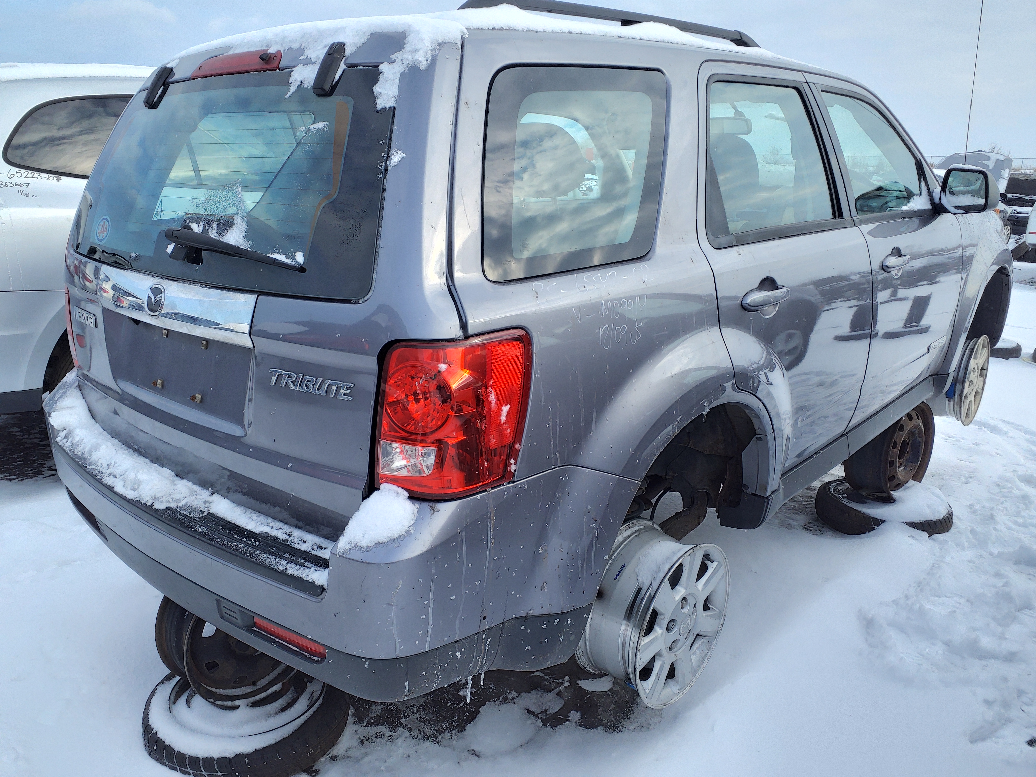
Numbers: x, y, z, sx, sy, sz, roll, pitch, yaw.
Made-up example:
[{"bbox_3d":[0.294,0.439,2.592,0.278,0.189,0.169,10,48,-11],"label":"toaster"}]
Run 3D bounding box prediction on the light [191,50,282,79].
[{"bbox_3d":[-0.637,-0.726,1.756,0.380,0.045,0.050,13,10,40],"label":"light"}]

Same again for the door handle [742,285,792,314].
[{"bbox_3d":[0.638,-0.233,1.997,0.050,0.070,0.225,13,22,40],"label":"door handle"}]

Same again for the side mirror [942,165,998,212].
[{"bbox_3d":[1.732,-0.761,2.975,0.200,0.160,0.130,13,22,40],"label":"side mirror"}]

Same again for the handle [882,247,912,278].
[{"bbox_3d":[1.319,-0.442,2.710,0.050,0.080,0.220,13,22,40],"label":"handle"}]

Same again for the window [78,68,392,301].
[{"bbox_3d":[-0.700,-0.473,1.739,1.340,0.450,0.085,13,-4,40],"label":"window"}]

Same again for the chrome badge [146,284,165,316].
[{"bbox_3d":[-0.792,-0.195,1.700,0.104,0.080,0.015,13,16,40],"label":"chrome badge"}]

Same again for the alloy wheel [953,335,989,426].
[{"bbox_3d":[2.158,-0.055,3.857,0.200,0.443,0.443,14,21,41],"label":"alloy wheel"}]

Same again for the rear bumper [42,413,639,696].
[{"bbox_3d":[-0.633,0.221,2.006,1.790,0.435,0.640,13,22,40],"label":"rear bumper"}]

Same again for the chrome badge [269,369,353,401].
[{"bbox_3d":[-0.376,-0.013,1.412,0.215,0.035,0.012,11,14,33],"label":"chrome badge"}]

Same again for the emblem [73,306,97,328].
[{"bbox_3d":[-1.157,-0.190,2.081,0.165,0.036,0.012,14,17,43],"label":"emblem"}]

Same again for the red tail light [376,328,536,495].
[{"bbox_3d":[-0.123,0.035,1.357,0.205,0.285,0.260,13,22,40],"label":"red tail light"}]

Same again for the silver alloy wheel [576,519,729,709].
[{"bbox_3d":[0.363,0.595,2.081,0.203,0.441,0.441,16,23,42],"label":"silver alloy wheel"}]

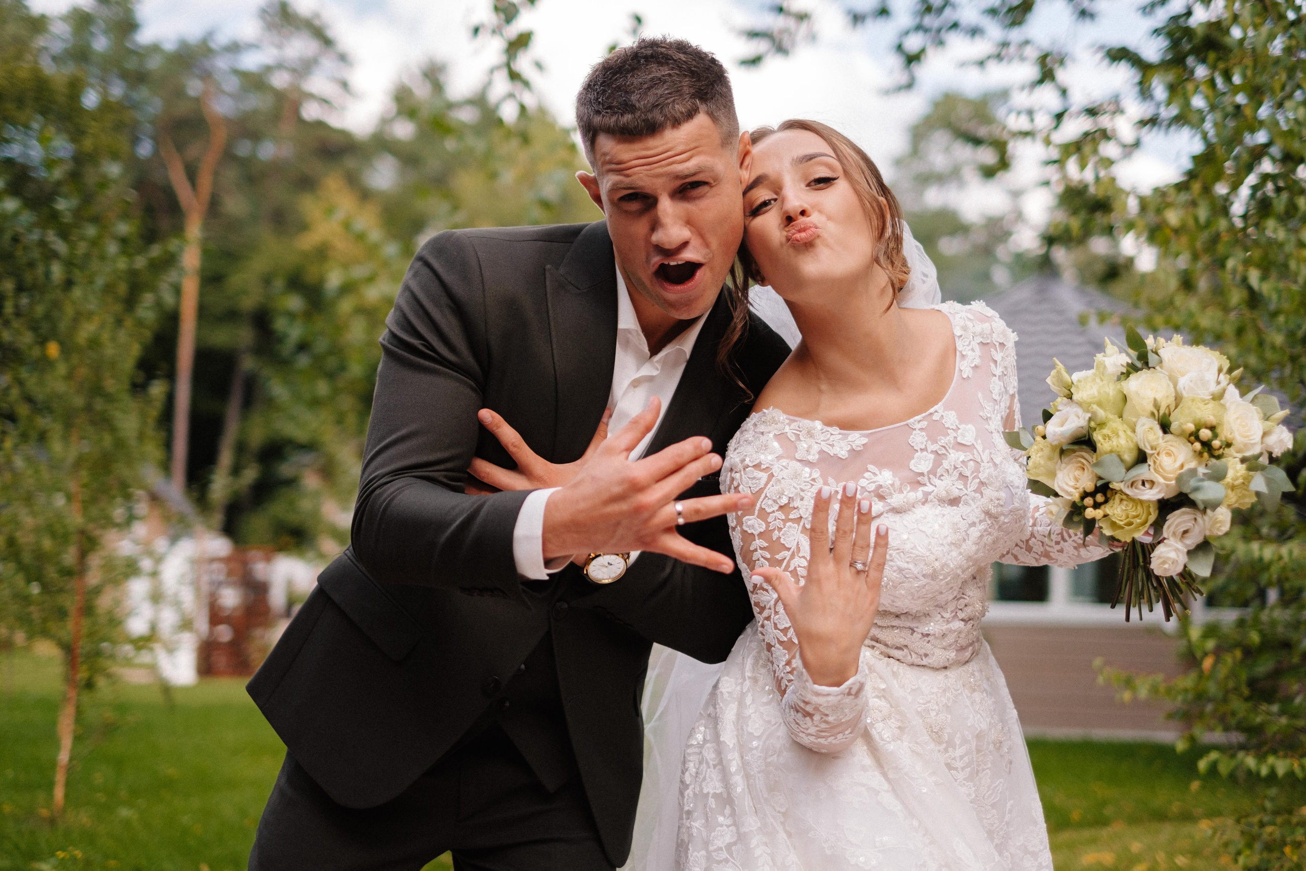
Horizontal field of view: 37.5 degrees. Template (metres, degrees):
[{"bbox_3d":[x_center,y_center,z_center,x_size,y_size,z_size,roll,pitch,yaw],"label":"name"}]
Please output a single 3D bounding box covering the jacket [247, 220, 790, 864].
[{"bbox_3d":[-0.126,0.106,2.050,0.490,0.660,0.370,17,13,-9],"label":"jacket"}]

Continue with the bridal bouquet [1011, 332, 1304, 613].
[{"bbox_3d":[0.498,0.038,1.930,0.275,0.285,0.250,1,15,6],"label":"bridal bouquet"}]

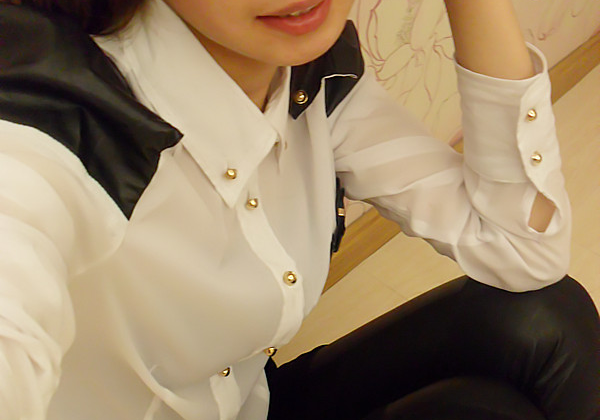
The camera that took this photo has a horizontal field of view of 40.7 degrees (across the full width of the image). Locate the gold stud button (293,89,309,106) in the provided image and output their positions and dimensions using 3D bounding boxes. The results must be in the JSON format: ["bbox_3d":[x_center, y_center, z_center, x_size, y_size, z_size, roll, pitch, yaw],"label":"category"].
[{"bbox_3d":[0.001,-0.073,0.527,0.010,0.010,0.006,2,-4,-3],"label":"gold stud button"}]

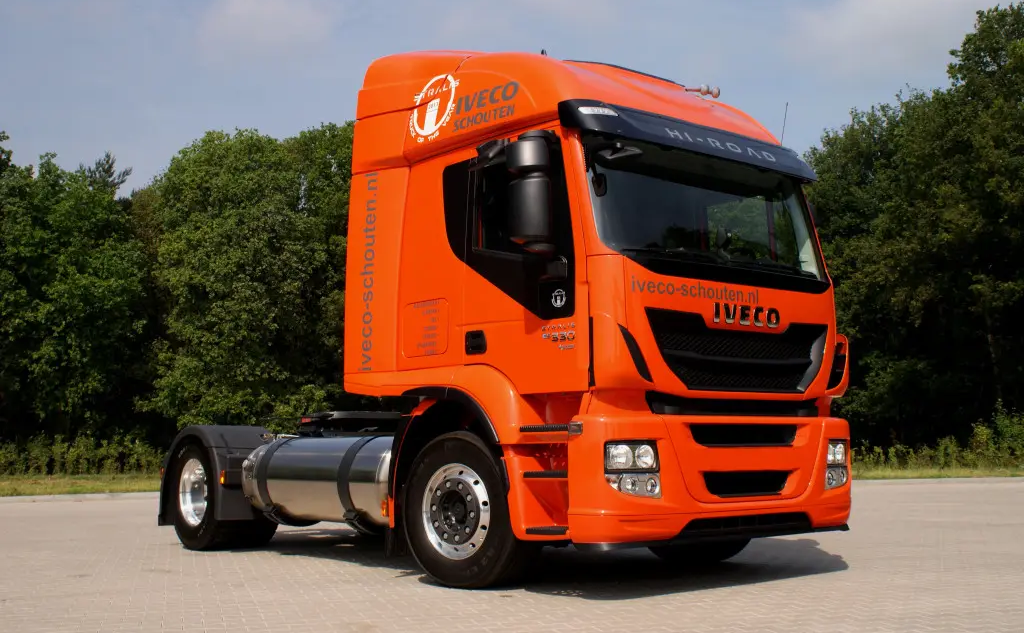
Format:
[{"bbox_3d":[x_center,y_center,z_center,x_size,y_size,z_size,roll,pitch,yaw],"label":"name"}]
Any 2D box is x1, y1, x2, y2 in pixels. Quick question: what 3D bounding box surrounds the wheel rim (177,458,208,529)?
[{"bbox_3d":[-2.761,1.587,10.017,0.240,0.600,0.600,6,-9,-40],"label":"wheel rim"}]

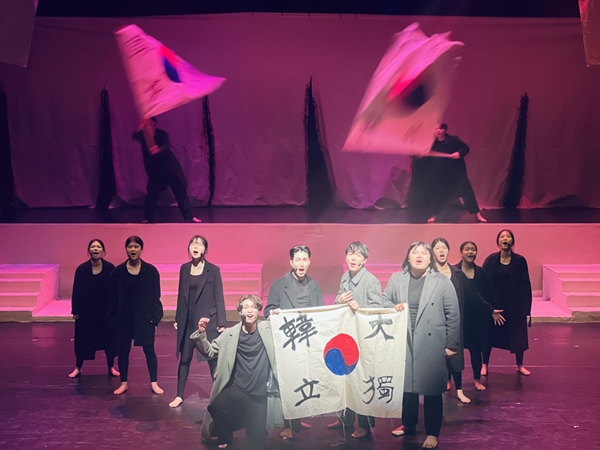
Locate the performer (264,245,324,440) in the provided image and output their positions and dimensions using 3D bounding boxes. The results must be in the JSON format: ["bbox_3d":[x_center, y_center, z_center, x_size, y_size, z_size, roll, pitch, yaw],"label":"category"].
[{"bbox_3d":[-0.055,1.043,9.996,0.550,1.700,0.460,-1,6,-6],"label":"performer"}]

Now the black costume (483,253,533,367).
[{"bbox_3d":[2.293,0.923,12.259,0.550,1.210,0.360,0,4,3],"label":"black costume"}]

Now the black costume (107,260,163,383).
[{"bbox_3d":[-1.706,0.990,11.481,0.570,1.250,0.380,0,5,-3],"label":"black costume"}]

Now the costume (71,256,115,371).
[{"bbox_3d":[-2.271,0.969,12.229,0.490,1.200,0.350,0,6,-5],"label":"costume"}]

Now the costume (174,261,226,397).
[{"bbox_3d":[-0.988,1.028,11.014,0.520,1.330,0.450,0,4,3],"label":"costume"}]

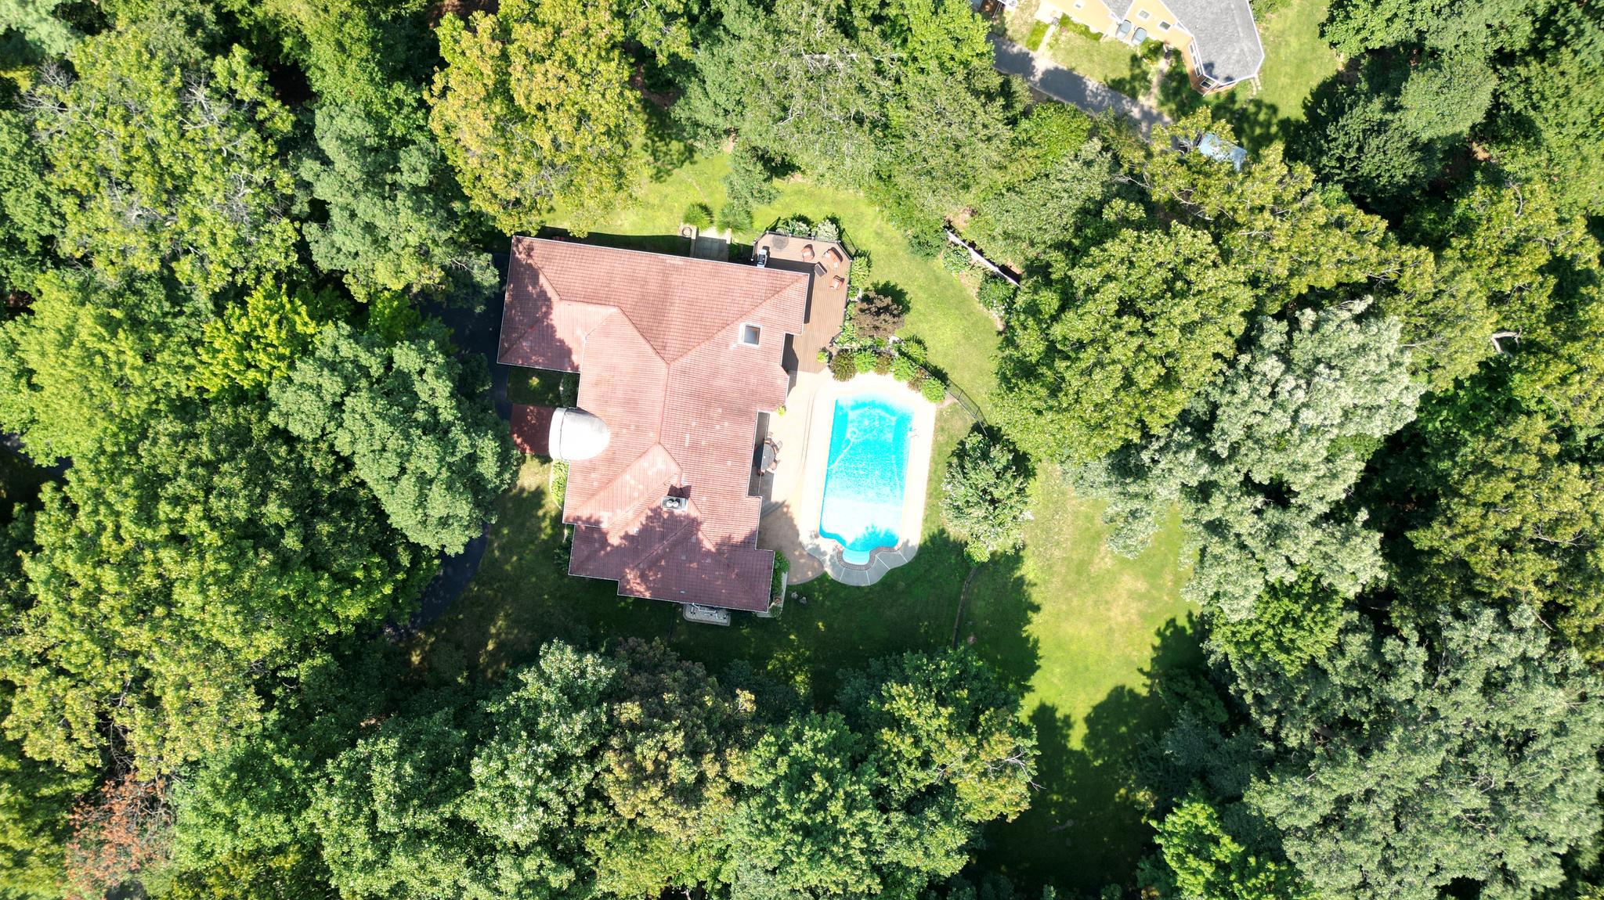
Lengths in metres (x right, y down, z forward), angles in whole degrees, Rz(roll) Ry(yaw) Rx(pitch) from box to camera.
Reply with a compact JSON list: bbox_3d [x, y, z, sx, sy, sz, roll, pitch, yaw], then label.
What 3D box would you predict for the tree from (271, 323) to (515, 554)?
[{"bbox_3d":[-25.690,-0.690,73.700,14.330,20.550,14.330,0,90,0],"label":"tree"}]

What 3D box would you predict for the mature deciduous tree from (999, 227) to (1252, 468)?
[{"bbox_3d":[20.550,-6.620,74.100,13.630,19.760,14.330,0,90,0],"label":"mature deciduous tree"}]

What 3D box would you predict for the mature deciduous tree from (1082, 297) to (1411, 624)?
[{"bbox_3d":[27.860,0.990,73.310,18.280,21.240,18.770,0,90,0],"label":"mature deciduous tree"}]

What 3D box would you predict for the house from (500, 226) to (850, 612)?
[{"bbox_3d":[-10.680,-1.790,79.630,23.220,8.690,24.800,7,90,0],"label":"house"}]

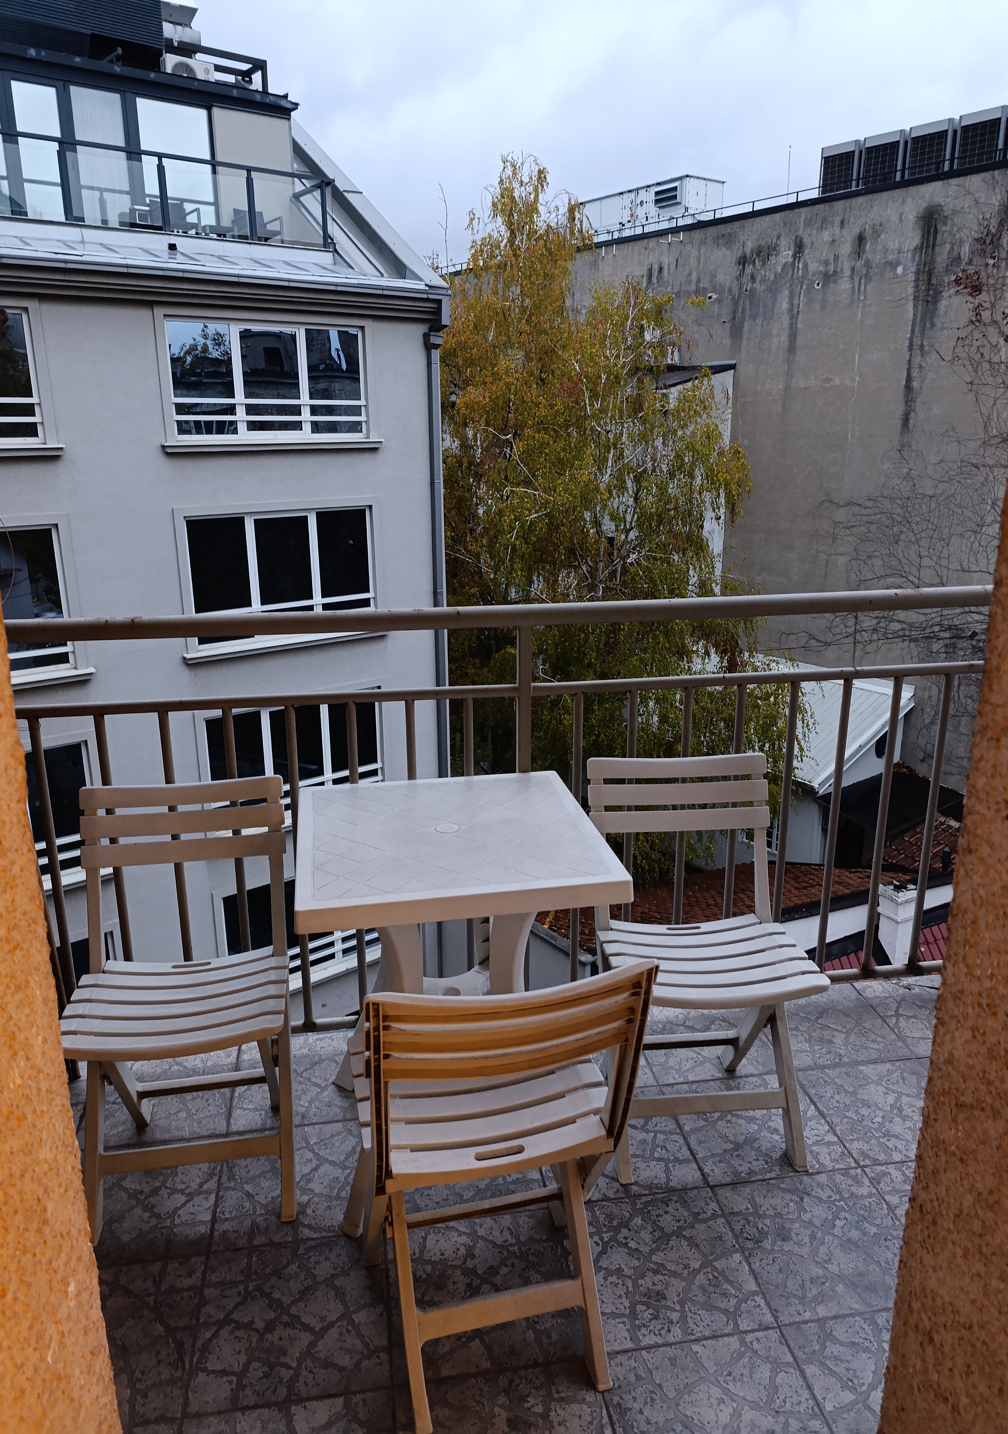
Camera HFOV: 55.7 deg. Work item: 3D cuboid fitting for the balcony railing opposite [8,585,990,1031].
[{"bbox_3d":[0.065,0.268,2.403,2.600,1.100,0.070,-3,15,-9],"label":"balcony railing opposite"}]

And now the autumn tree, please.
[{"bbox_3d":[2.101,-2.773,20.904,8.200,16.600,7.900,-3,15,-9],"label":"autumn tree"}]

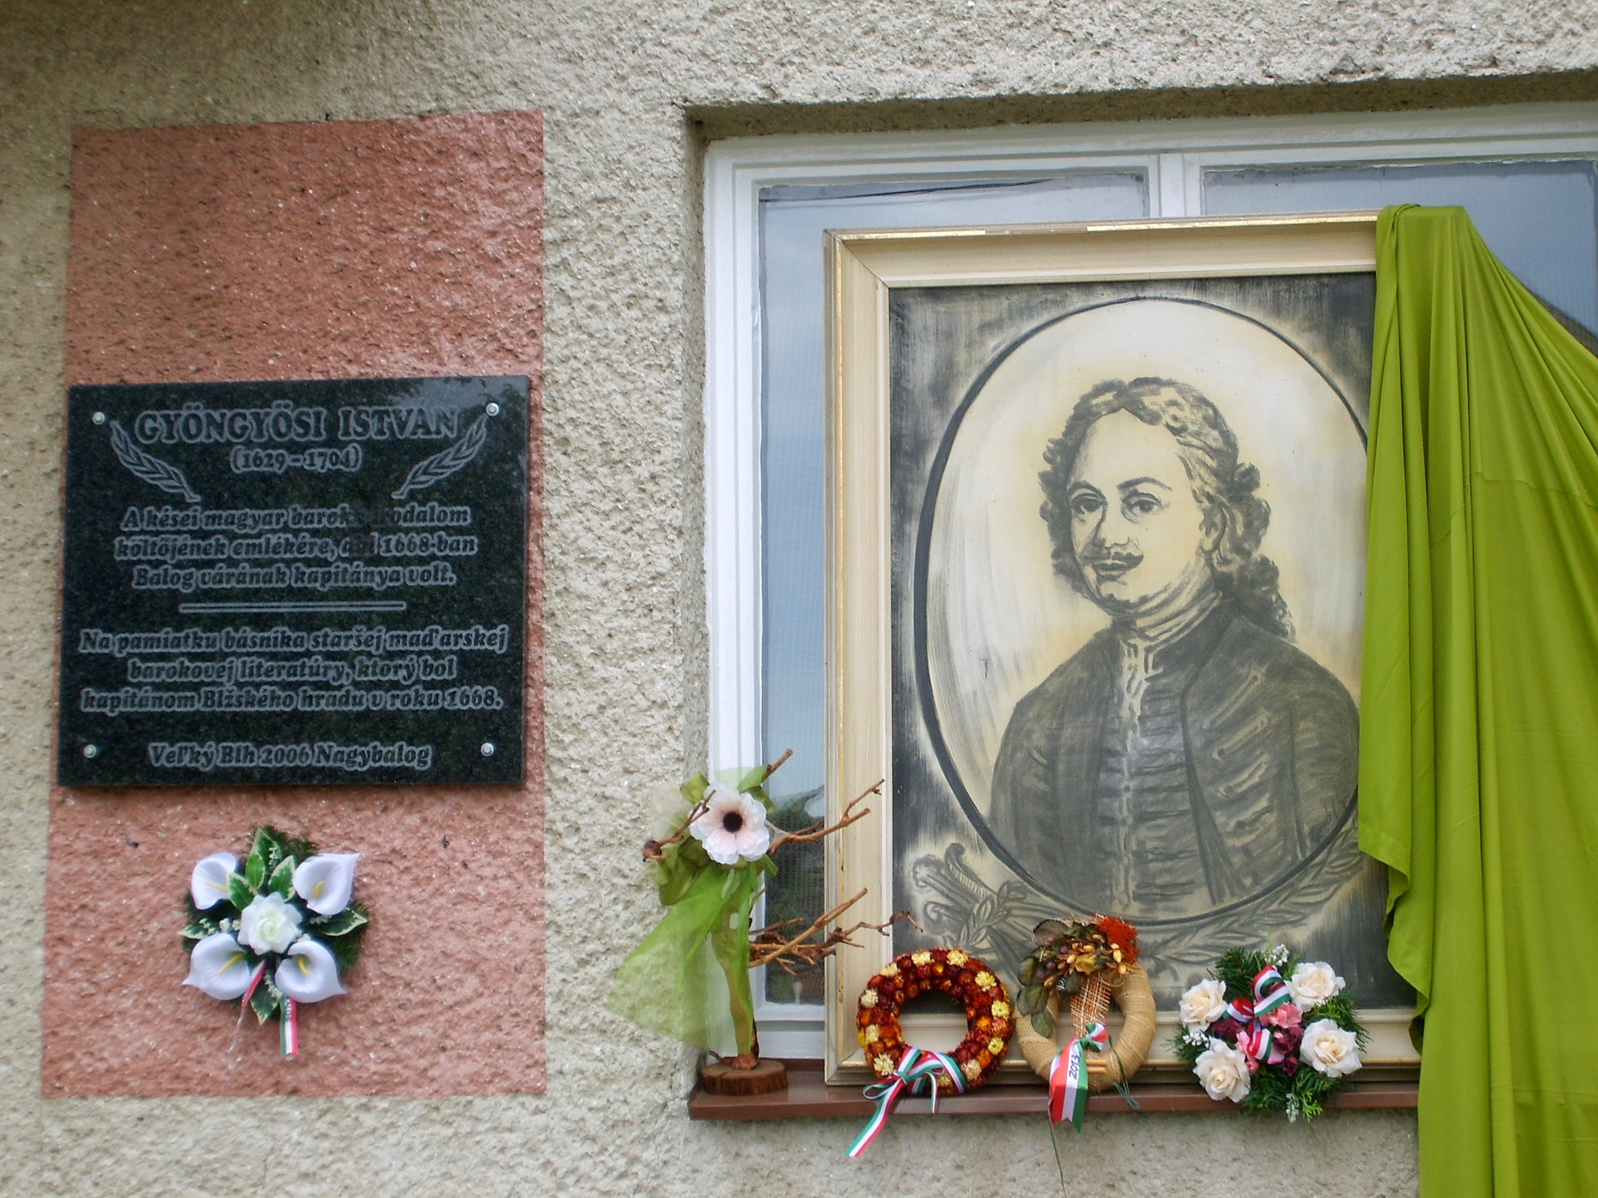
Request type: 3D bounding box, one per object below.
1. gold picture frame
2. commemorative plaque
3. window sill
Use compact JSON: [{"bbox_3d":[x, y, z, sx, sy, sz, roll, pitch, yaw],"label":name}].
[{"bbox_3d":[0.428,0.047,4.061,0.794,1.079,0.045,-1,-13,6],"label":"gold picture frame"},{"bbox_3d":[-0.613,-0.019,4.043,0.571,0.495,0.022,-1,-9,6],"label":"commemorative plaque"},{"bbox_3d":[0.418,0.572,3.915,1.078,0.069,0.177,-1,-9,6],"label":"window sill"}]

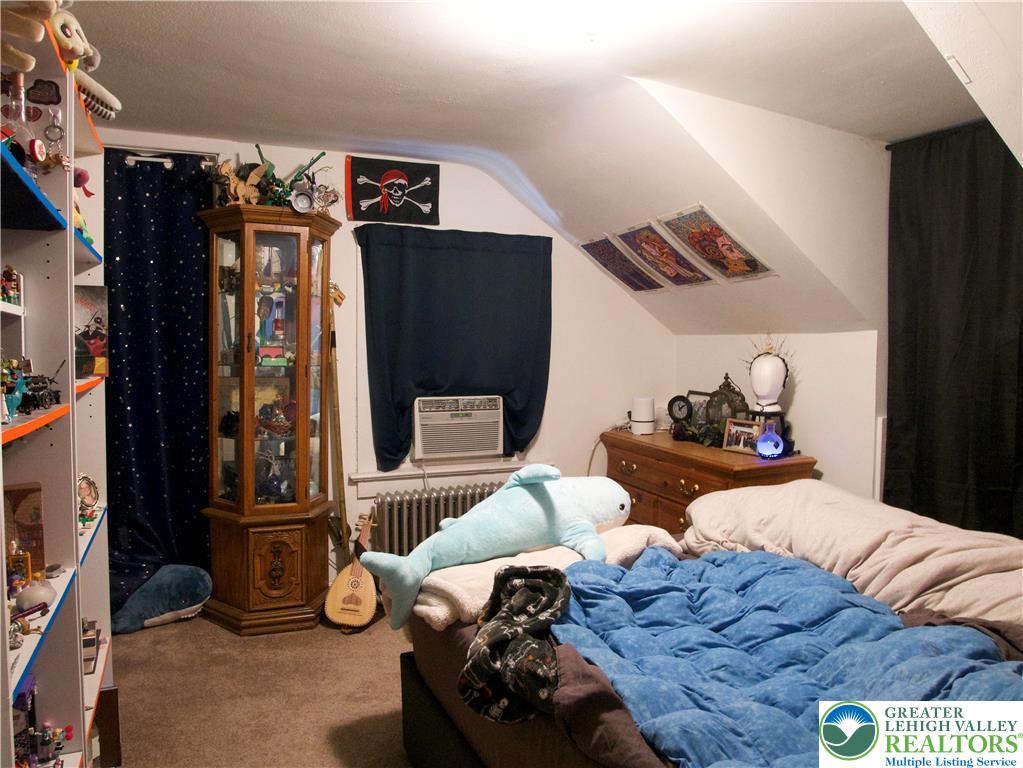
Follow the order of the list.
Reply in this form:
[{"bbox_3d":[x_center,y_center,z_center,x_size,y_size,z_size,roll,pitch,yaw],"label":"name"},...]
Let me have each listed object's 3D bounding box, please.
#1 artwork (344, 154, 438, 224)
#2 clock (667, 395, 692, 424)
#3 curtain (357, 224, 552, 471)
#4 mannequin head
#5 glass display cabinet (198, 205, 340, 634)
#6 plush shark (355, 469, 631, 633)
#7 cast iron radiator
[{"bbox_3d":[-0.575,-0.941,3.454,0.460,0.305,0.015,-1,3,-20],"label":"artwork"},{"bbox_3d":[0.863,0.131,3.643,0.123,0.150,0.060,3,4,40],"label":"clock"},{"bbox_3d":[-0.258,-0.174,3.544,1.000,1.180,0.130,-1,3,-20],"label":"curtain"},{"bbox_3d":[1.109,-0.011,3.062,0.190,0.255,0.155,-3,4,-44],"label":"mannequin head"},{"bbox_3d":[-1.047,0.160,3.143,0.640,1.800,0.340,-1,3,-20],"label":"glass display cabinet"},{"bbox_3d":[-0.034,0.442,2.084,0.830,0.370,0.390,-8,5,-15],"label":"plush shark"},{"bbox_3d":[-0.294,0.775,3.444,0.720,0.540,0.170,-1,3,-25],"label":"cast iron radiator"}]

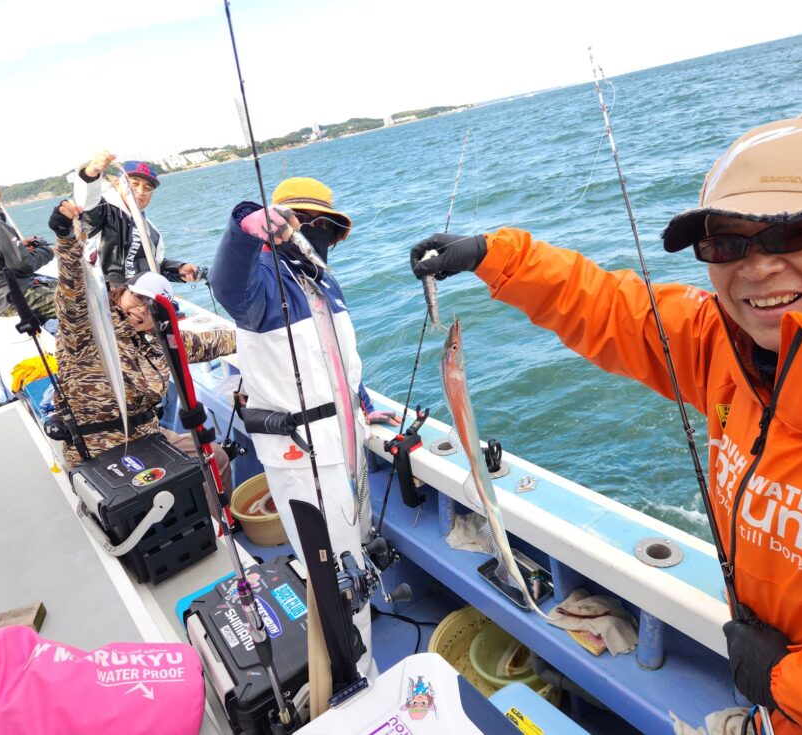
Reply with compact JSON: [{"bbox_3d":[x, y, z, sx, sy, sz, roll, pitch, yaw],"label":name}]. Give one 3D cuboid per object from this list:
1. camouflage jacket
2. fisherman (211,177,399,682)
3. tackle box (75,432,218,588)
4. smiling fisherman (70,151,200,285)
[{"bbox_3d":[-1.182,-0.151,2.906,0.820,0.960,0.500,-24,24,-30],"label":"camouflage jacket"},{"bbox_3d":[-0.208,0.253,2.086,0.560,1.660,0.530,-20,22,-21],"label":"fisherman"},{"bbox_3d":[-0.929,0.507,2.386,0.350,0.320,0.475,-28,26,-36],"label":"tackle box"},{"bbox_3d":[-1.299,-0.263,3.580,0.620,1.720,0.680,-24,24,-30],"label":"smiling fisherman"}]

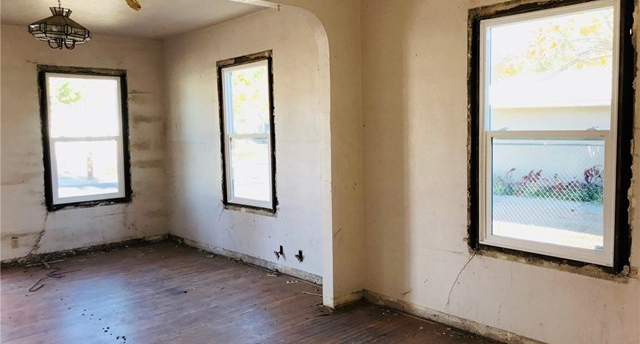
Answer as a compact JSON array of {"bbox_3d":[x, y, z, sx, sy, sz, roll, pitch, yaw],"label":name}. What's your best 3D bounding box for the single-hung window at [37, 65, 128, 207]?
[{"bbox_3d":[-2.873,-0.417,6.427,1.028,1.716,0.090,-5,6,-42],"label":"single-hung window"}]

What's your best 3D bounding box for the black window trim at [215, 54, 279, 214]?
[{"bbox_3d":[-0.804,-0.401,5.652,0.100,1.672,1.028,-5,6,-42],"label":"black window trim"}]

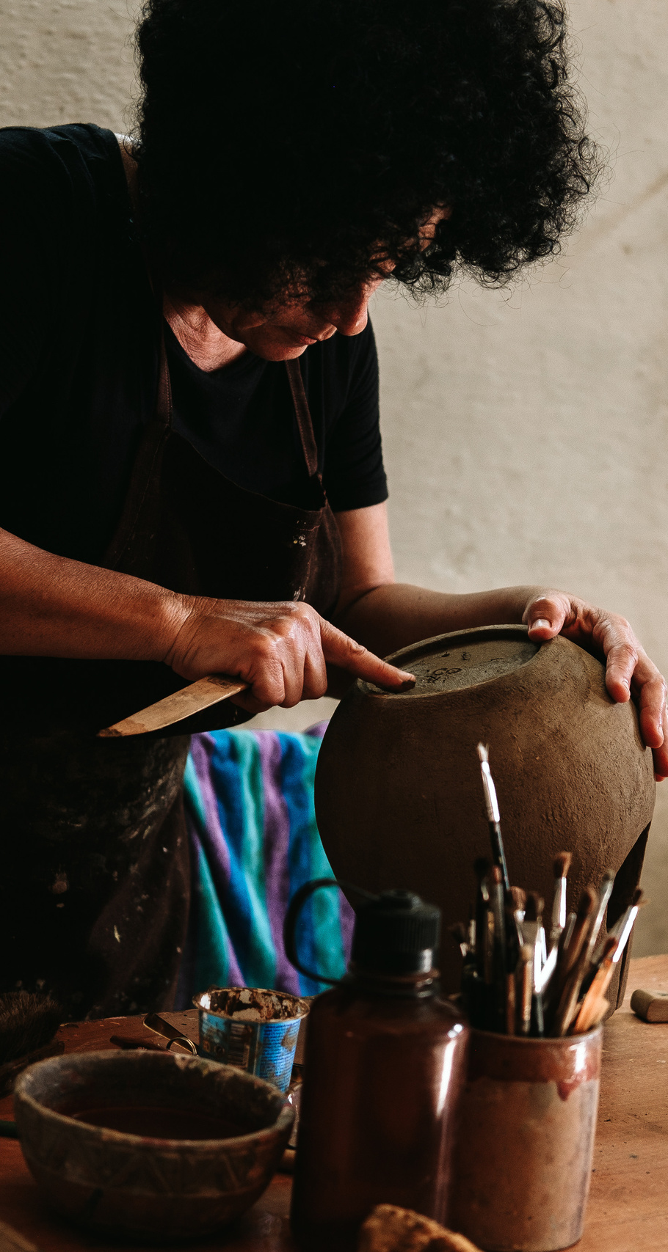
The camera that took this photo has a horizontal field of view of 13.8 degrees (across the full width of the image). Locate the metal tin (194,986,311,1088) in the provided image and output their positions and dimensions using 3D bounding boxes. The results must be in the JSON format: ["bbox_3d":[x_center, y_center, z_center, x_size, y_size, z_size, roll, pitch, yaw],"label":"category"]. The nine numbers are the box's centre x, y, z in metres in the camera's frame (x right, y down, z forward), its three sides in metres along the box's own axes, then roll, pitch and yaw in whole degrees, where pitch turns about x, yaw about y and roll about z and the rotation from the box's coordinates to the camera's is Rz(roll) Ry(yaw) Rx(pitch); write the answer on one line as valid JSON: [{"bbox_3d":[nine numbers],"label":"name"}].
[{"bbox_3d":[-0.047,0.229,1.490,0.064,0.056,0.064,5,9,0],"label":"metal tin"}]

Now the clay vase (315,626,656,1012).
[{"bbox_3d":[0.095,0.128,1.685,0.210,0.224,0.210,-11,13,3],"label":"clay vase"}]

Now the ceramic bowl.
[{"bbox_3d":[-0.088,0.252,1.315,0.132,0.059,0.132,4,9,-1],"label":"ceramic bowl"}]

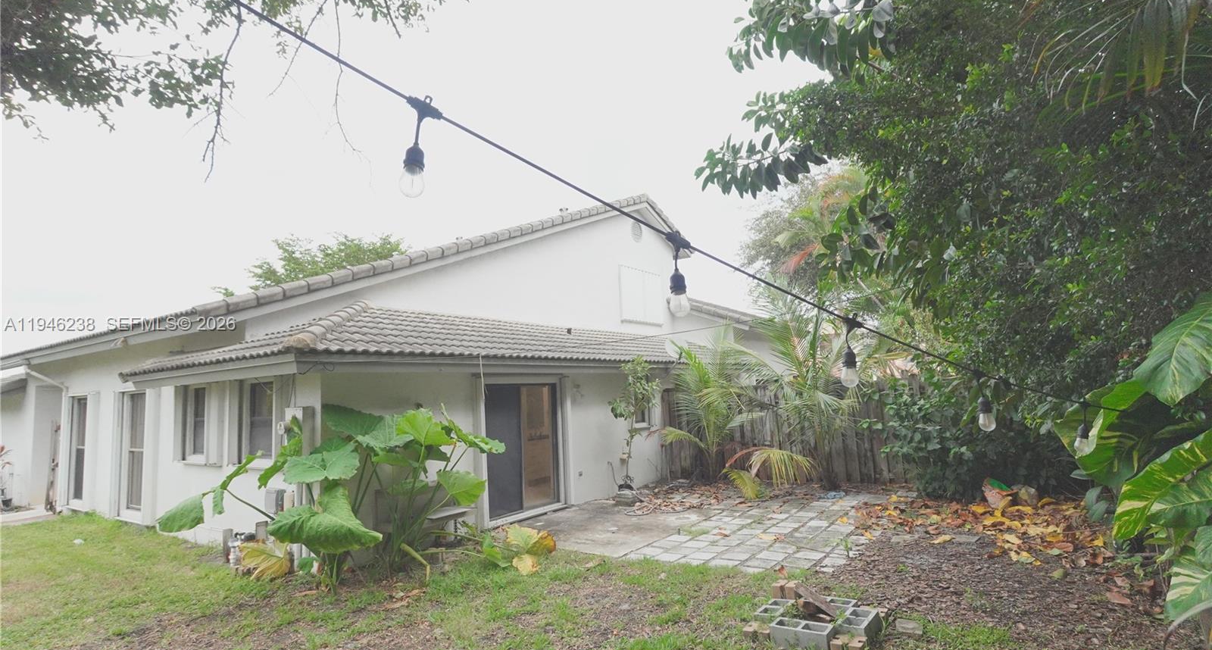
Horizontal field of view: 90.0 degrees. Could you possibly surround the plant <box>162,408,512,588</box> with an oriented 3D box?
[{"bbox_3d":[-2.939,1.821,6.536,3.400,1.860,1.700,-3,-6,0],"label":"plant"}]

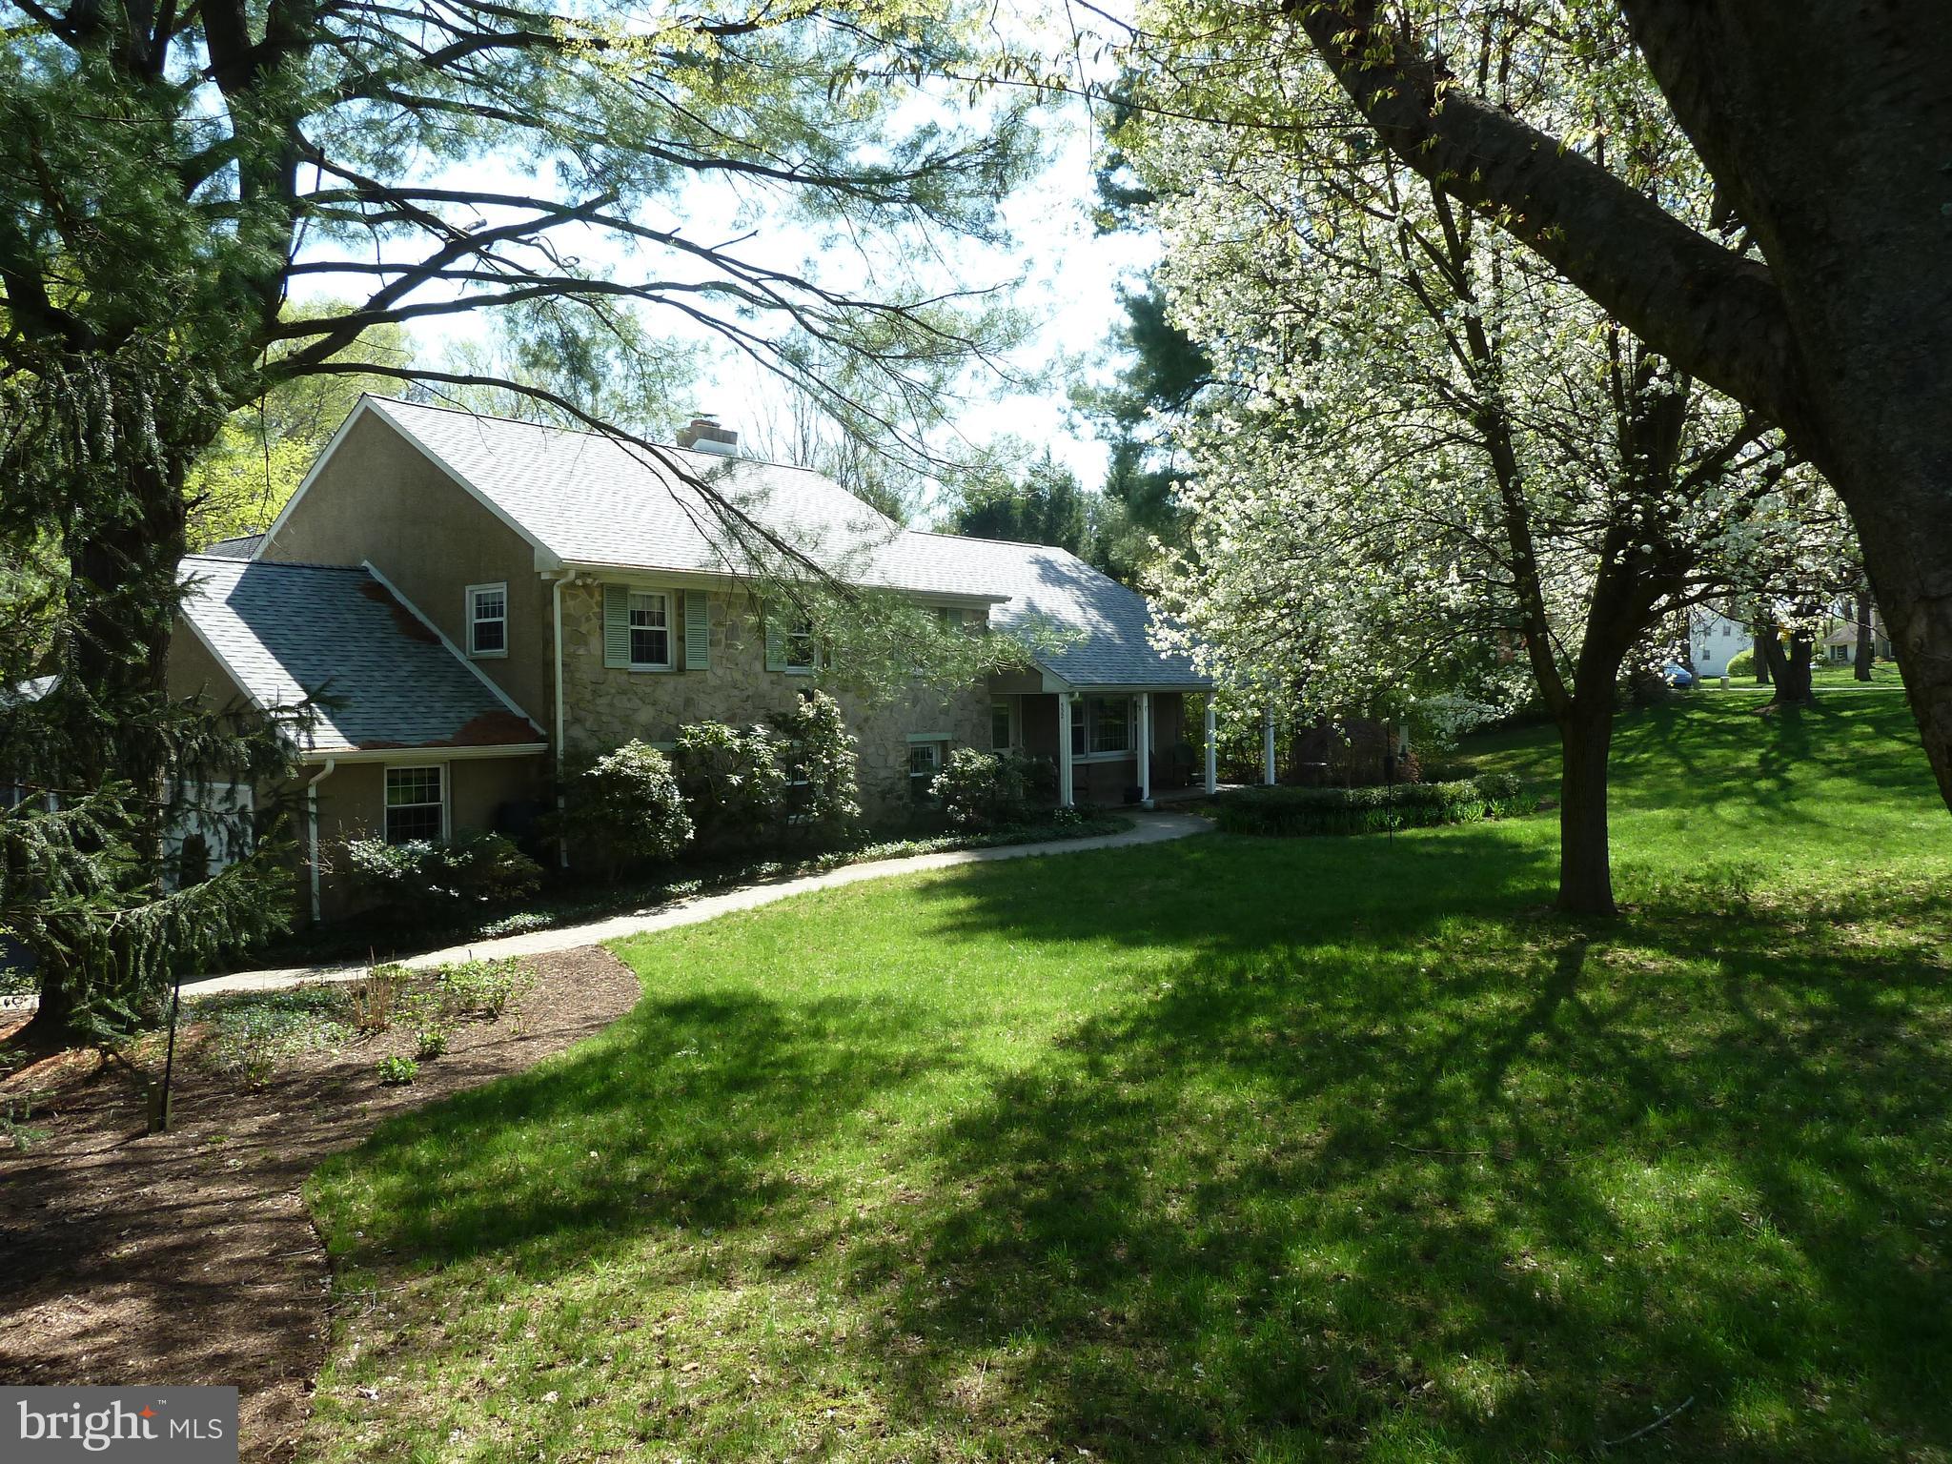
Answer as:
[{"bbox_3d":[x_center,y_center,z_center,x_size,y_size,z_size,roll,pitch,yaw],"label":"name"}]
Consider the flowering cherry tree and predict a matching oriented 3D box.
[{"bbox_3d":[4.500,-2.550,10.900,6.400,7.900,6.100,0,2,0],"label":"flowering cherry tree"}]

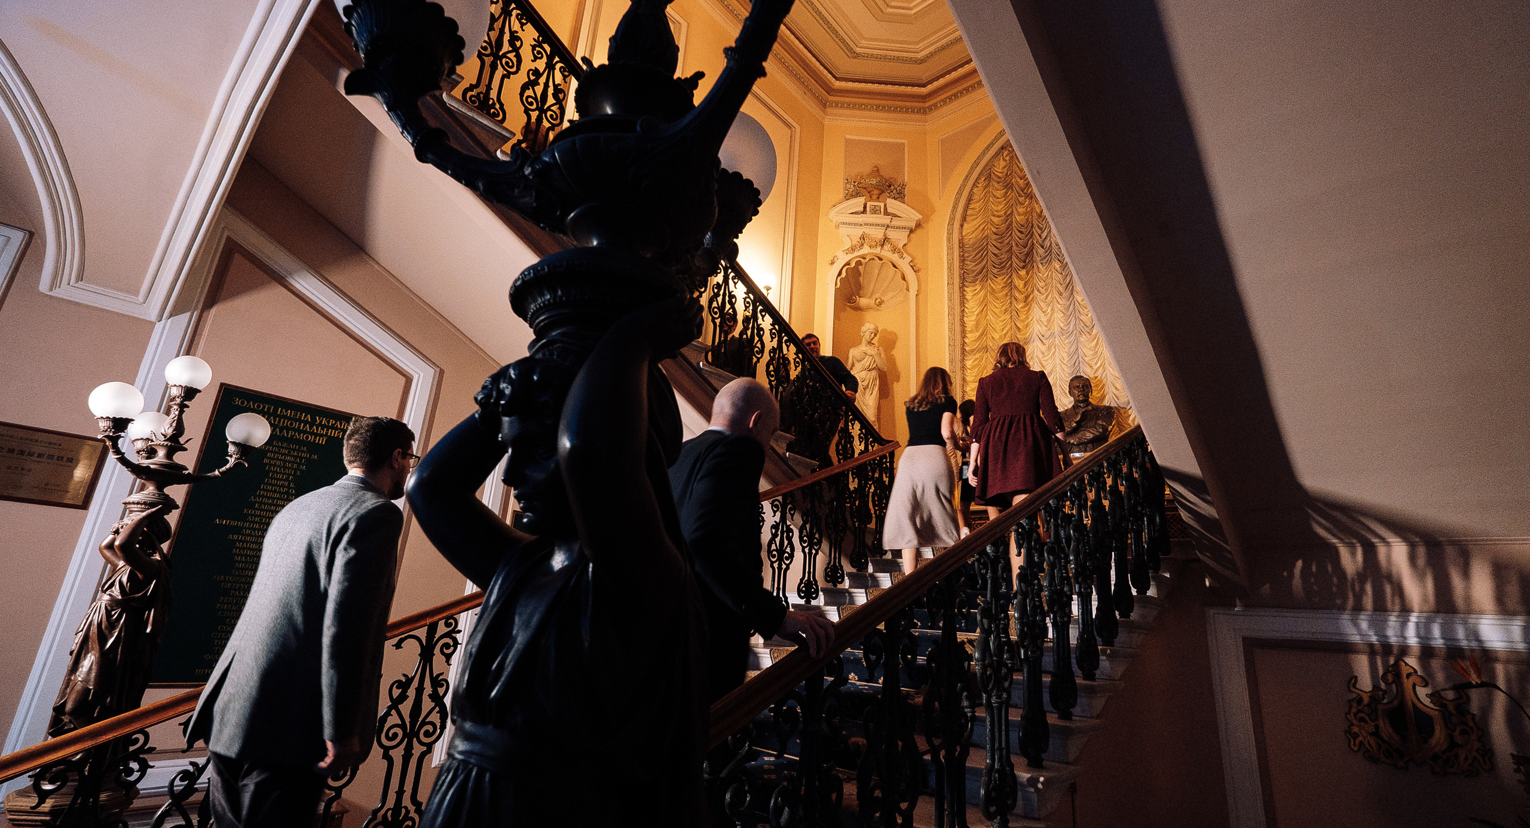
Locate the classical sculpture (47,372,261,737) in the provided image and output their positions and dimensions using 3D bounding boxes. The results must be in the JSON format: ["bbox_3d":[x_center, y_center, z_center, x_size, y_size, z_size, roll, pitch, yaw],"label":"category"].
[{"bbox_3d":[-2.507,0.541,2.569,0.550,1.600,0.580,-11,-22,42],"label":"classical sculpture"}]

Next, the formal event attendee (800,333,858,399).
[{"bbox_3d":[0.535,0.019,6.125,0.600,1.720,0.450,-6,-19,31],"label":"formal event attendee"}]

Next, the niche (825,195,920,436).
[{"bbox_3d":[1.334,-1.146,7.919,1.220,3.580,0.450,4,-16,0],"label":"niche"}]

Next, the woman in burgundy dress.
[{"bbox_3d":[1.641,0.341,4.160,0.560,1.750,0.480,-10,-21,40],"label":"woman in burgundy dress"}]

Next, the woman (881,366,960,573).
[{"bbox_3d":[1.125,0.462,4.452,0.500,1.690,0.500,-11,-22,42],"label":"woman"}]

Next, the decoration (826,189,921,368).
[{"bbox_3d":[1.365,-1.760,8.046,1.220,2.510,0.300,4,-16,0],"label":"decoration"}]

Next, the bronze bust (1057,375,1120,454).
[{"bbox_3d":[3.053,0.004,6.054,0.550,0.790,0.400,-9,-21,38],"label":"bronze bust"}]

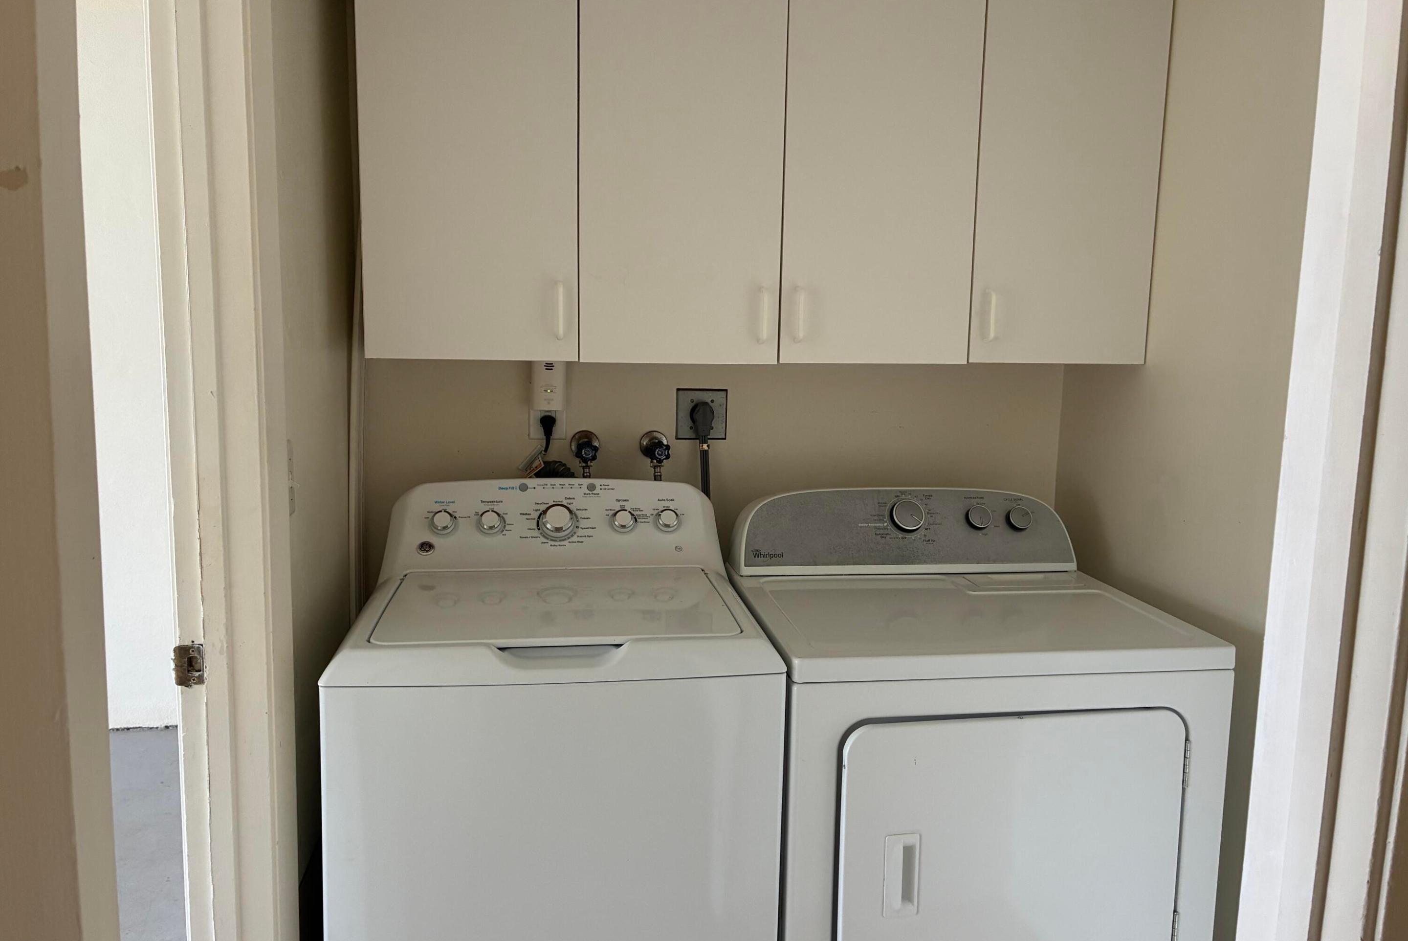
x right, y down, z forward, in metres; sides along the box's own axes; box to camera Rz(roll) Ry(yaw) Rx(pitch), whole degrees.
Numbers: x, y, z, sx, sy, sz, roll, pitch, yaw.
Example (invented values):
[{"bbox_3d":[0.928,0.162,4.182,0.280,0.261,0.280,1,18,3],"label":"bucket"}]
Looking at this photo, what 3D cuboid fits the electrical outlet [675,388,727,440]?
[{"bbox_3d":[-0.005,-0.124,2.345,0.117,0.115,0.015,-1,9,-9],"label":"electrical outlet"}]

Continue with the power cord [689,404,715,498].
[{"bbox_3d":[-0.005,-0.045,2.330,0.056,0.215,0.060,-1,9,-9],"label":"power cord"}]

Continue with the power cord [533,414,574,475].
[{"bbox_3d":[-0.322,-0.054,2.271,0.089,0.136,0.075,-1,9,-9],"label":"power cord"}]

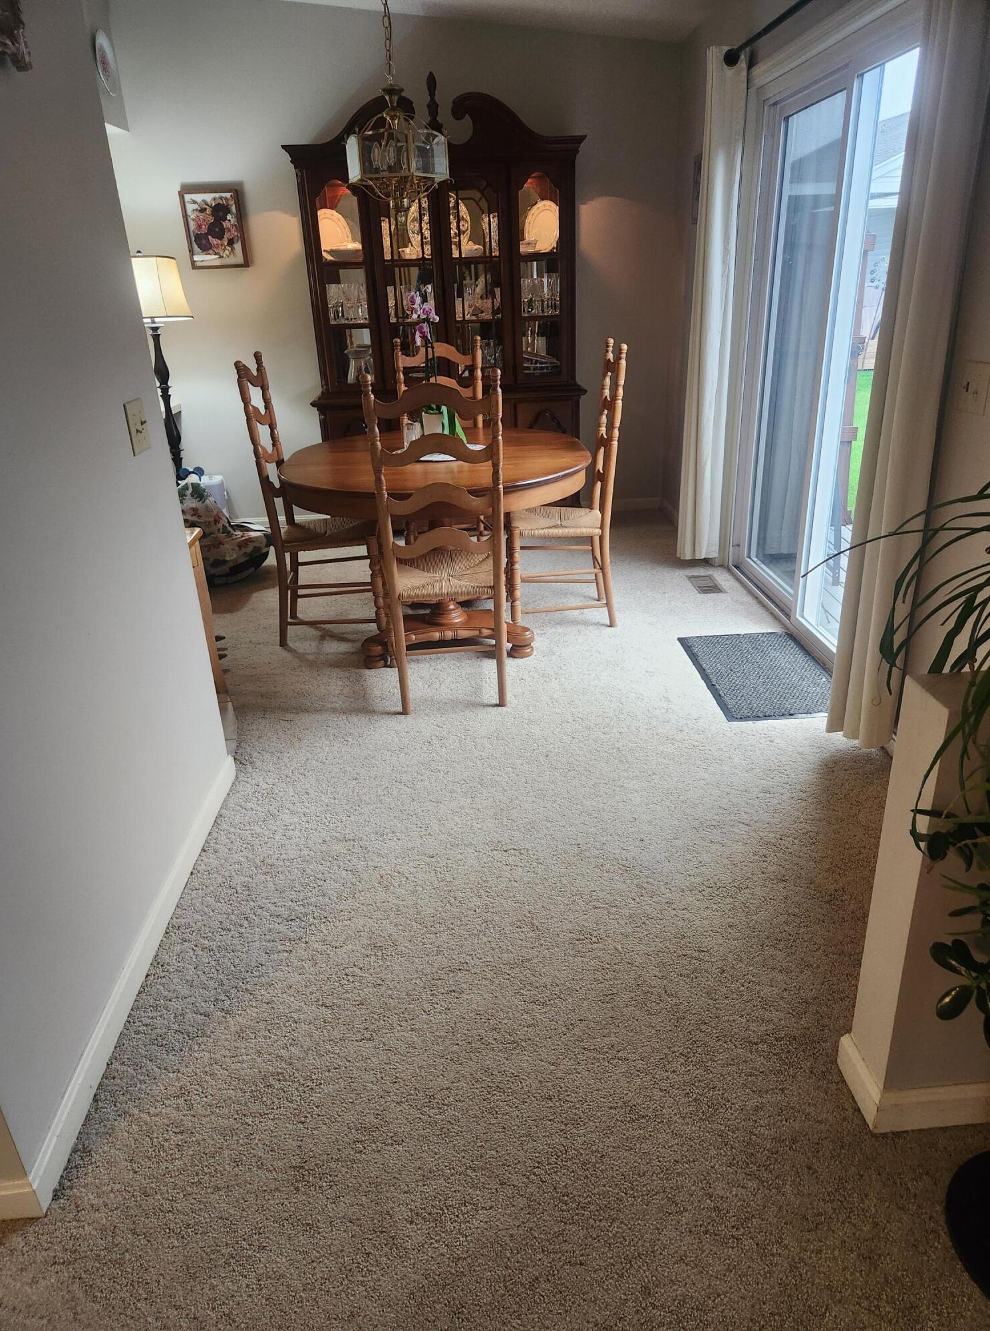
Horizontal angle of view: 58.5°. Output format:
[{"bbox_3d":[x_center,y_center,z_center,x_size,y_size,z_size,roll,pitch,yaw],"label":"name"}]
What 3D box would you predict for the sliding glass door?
[{"bbox_3d":[1.244,-1.063,3.266,0.120,2.030,1.800,-3,24,-1],"label":"sliding glass door"}]

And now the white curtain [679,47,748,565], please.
[{"bbox_3d":[0.991,-1.552,4.111,0.180,2.180,0.260,-3,24,-1],"label":"white curtain"}]

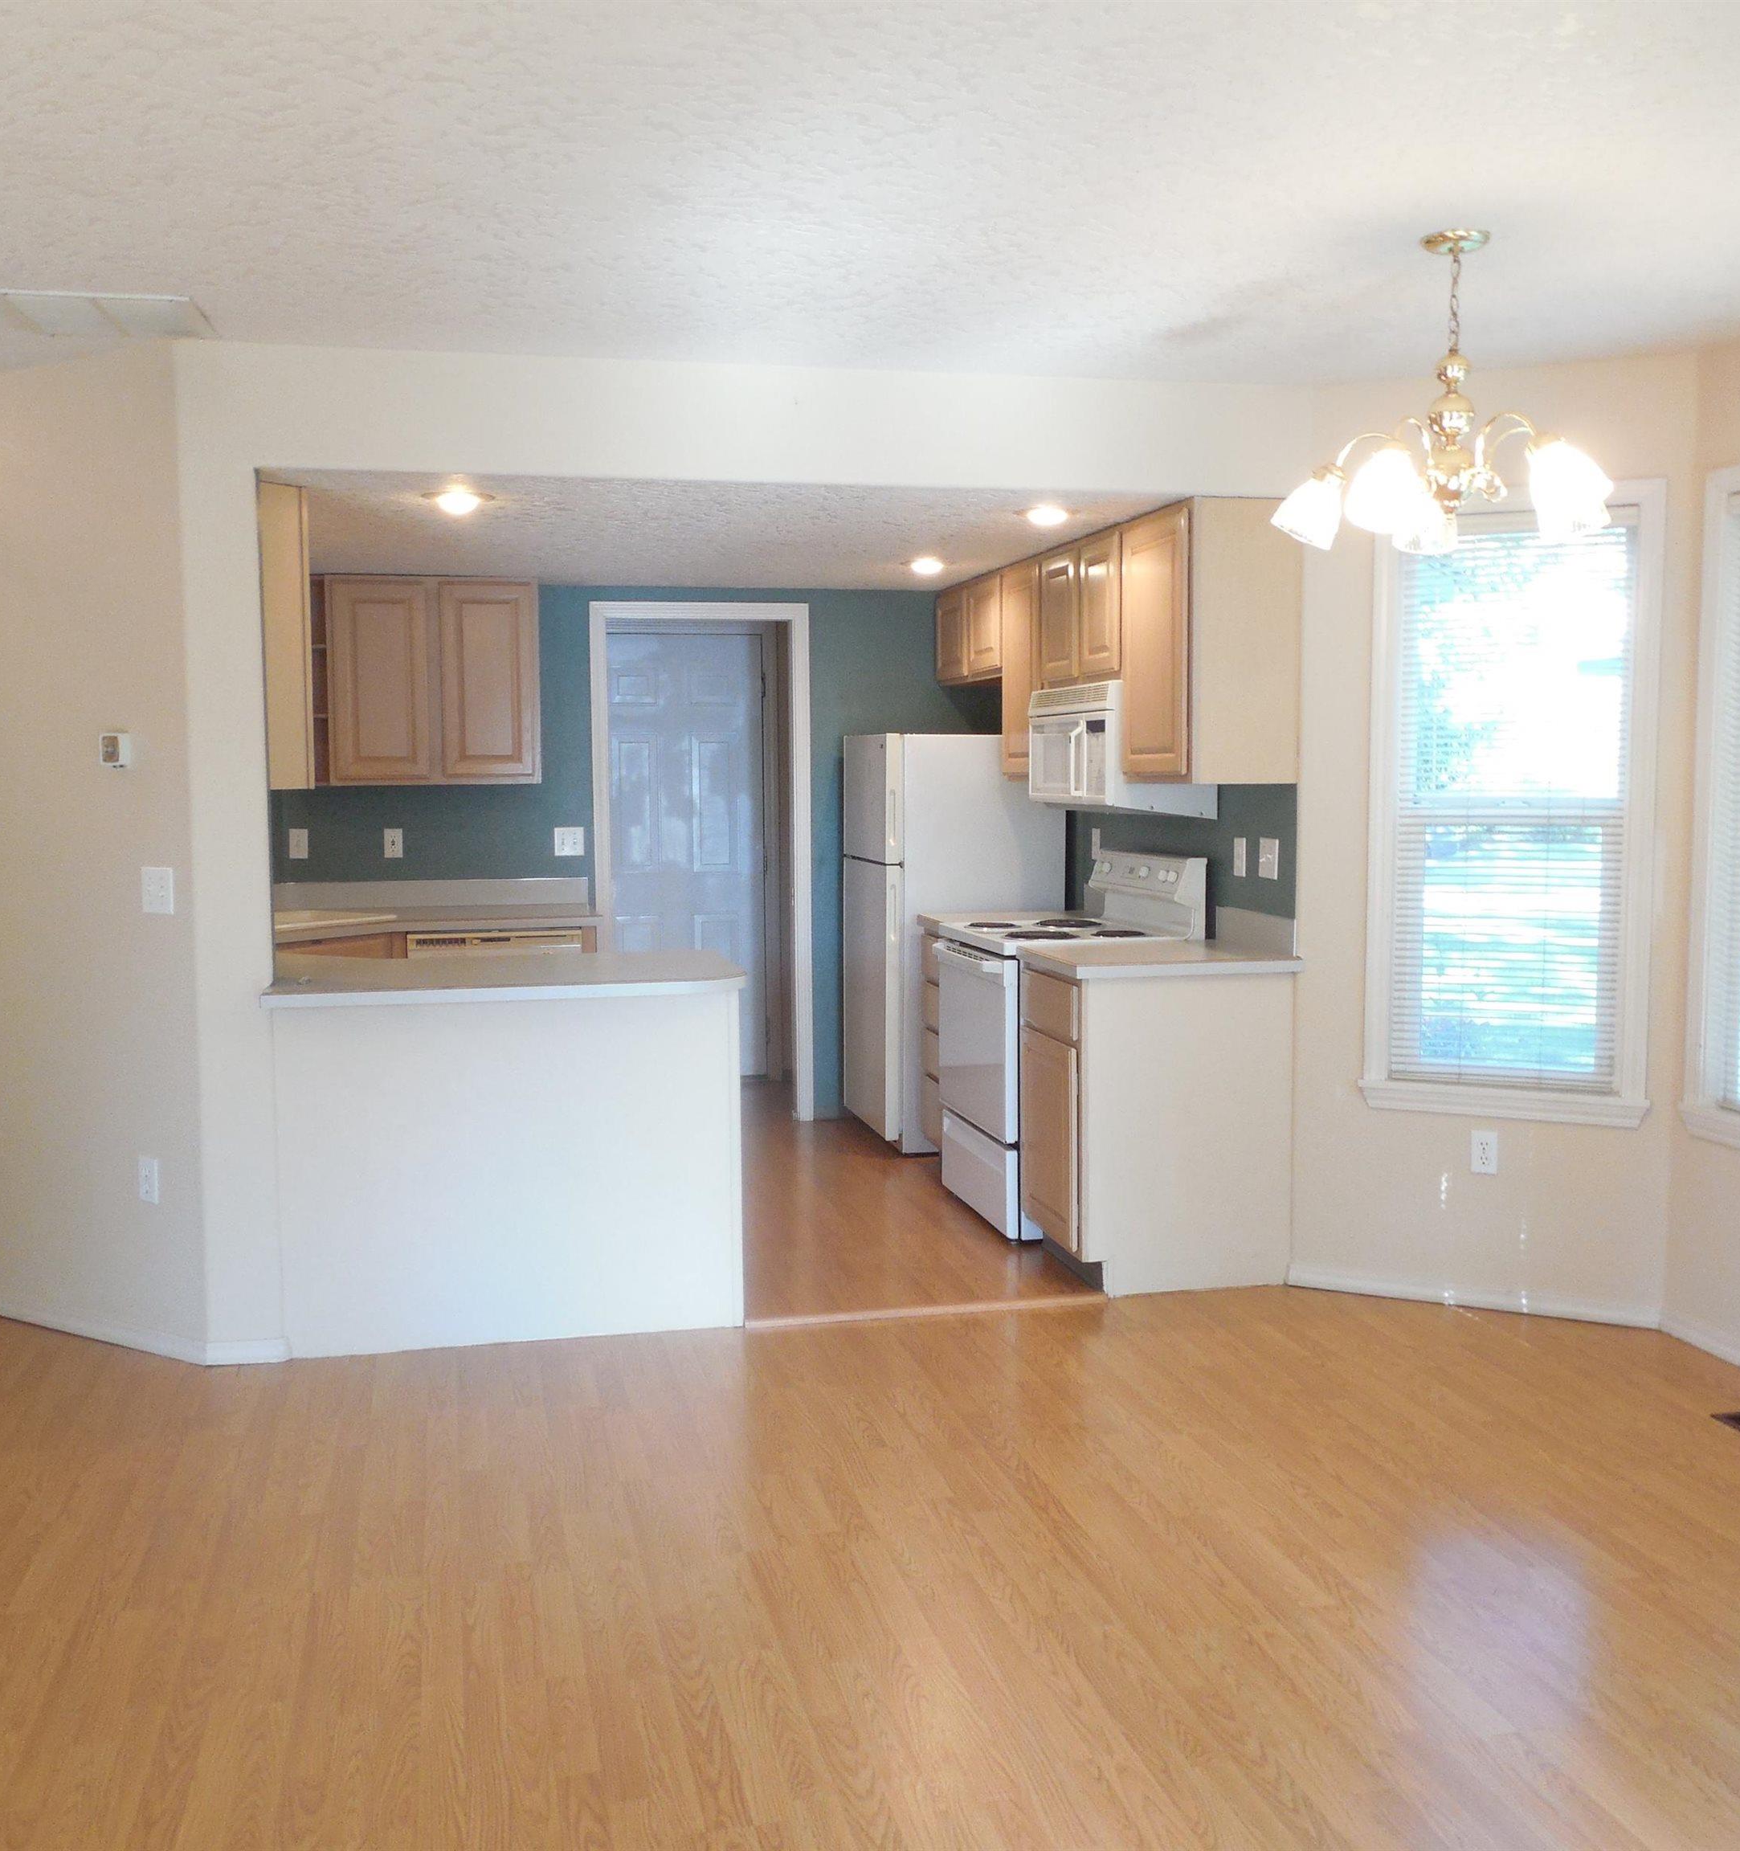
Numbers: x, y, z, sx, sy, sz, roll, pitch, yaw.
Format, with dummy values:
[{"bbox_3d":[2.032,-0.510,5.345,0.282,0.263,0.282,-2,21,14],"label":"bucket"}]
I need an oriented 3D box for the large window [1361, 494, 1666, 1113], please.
[{"bbox_3d":[1.652,-0.301,4.616,0.720,1.620,0.090,2,6,24],"label":"large window"}]

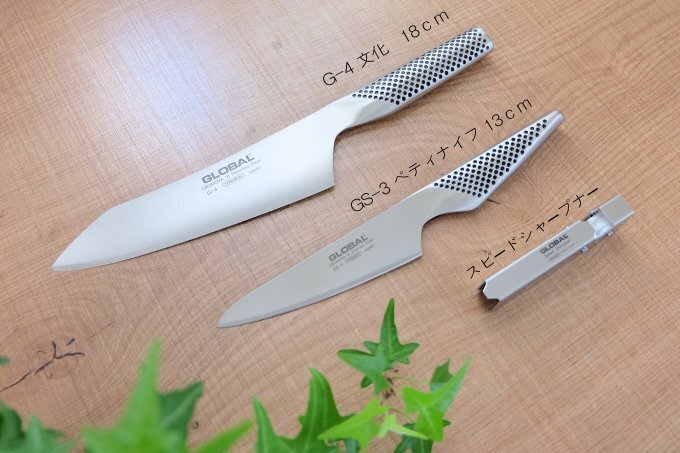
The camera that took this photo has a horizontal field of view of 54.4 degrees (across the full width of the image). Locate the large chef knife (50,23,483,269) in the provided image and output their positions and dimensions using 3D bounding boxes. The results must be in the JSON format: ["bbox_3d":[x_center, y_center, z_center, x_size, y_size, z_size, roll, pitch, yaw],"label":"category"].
[{"bbox_3d":[-0.032,-0.042,0.410,0.314,0.021,0.056,-26,71,-7],"label":"large chef knife"}]

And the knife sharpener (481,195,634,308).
[{"bbox_3d":[0.125,0.015,0.384,0.103,0.018,0.015,-31,72,-9],"label":"knife sharpener"}]

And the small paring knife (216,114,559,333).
[{"bbox_3d":[0.040,0.000,0.395,0.250,0.015,0.037,-29,71,-8],"label":"small paring knife"}]

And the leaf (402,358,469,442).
[{"bbox_3d":[0.049,0.084,0.323,0.040,0.012,0.032,-43,75,-10],"label":"leaf"}]

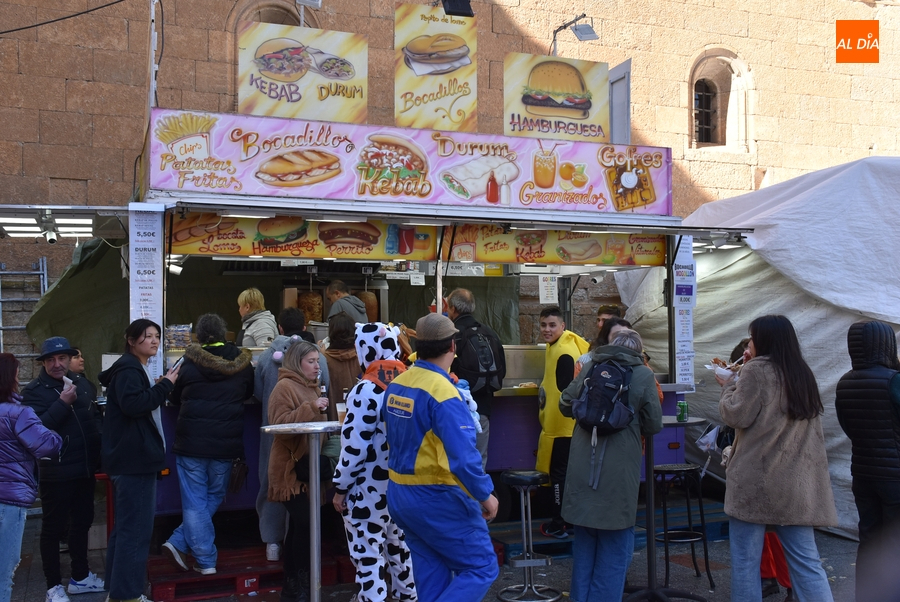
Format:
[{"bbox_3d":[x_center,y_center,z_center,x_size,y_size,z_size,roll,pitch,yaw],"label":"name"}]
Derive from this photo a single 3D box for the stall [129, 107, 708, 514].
[{"bbox_3d":[-0.335,0.235,7.604,4.480,3.000,2.400,1,-2,-19],"label":"stall"}]

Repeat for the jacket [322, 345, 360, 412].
[{"bbox_3d":[-0.707,0.647,5.980,0.460,0.720,0.340,0,-2,-6],"label":"jacket"}]

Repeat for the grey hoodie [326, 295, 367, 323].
[{"bbox_3d":[-0.868,0.209,7.700,0.360,0.610,0.460,-2,-3,41],"label":"grey hoodie"}]

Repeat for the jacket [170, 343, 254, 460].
[{"bbox_3d":[-1.508,0.638,5.720,0.540,0.750,0.430,1,-3,-22],"label":"jacket"}]

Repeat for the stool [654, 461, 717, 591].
[{"bbox_3d":[1.530,1.474,5.930,0.355,0.765,0.355,0,-3,-2],"label":"stool"}]

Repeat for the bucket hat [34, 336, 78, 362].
[{"bbox_3d":[-2.440,0.305,5.600,0.270,0.135,0.290,-8,-2,-30],"label":"bucket hat"}]

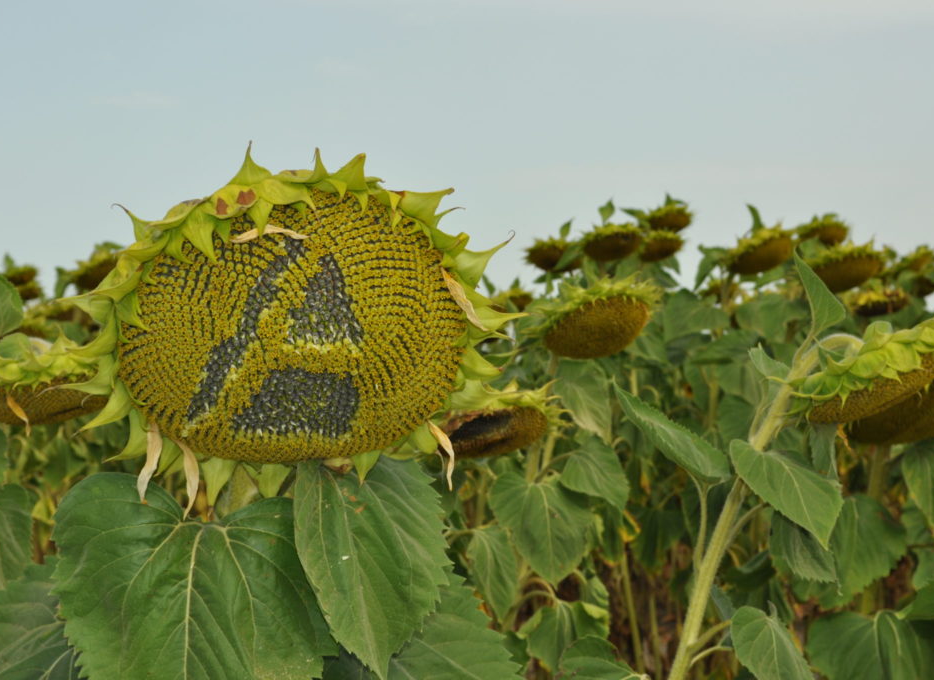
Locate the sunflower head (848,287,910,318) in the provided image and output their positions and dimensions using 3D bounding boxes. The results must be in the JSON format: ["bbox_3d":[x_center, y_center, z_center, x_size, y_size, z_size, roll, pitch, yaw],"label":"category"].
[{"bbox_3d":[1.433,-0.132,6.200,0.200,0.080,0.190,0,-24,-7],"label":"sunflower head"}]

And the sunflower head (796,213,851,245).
[{"bbox_3d":[1.441,-0.452,7.268,0.210,0.076,0.199,-15,-34,0],"label":"sunflower head"}]

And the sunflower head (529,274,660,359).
[{"bbox_3d":[0.238,-0.047,3.375,0.240,0.086,0.228,-18,-33,0],"label":"sunflower head"}]

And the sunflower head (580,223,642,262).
[{"bbox_3d":[0.555,-0.374,6.884,0.220,0.079,0.209,-8,-34,0],"label":"sunflower head"}]

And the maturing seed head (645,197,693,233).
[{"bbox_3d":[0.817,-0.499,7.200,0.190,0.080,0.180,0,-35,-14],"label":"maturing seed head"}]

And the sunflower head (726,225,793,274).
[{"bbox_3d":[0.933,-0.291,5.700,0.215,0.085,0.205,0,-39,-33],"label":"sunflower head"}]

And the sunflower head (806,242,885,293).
[{"bbox_3d":[1.102,-0.214,5.223,0.225,0.081,0.214,-17,-33,0],"label":"sunflower head"}]

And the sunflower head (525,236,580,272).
[{"bbox_3d":[0.361,-0.363,7.548,0.220,0.079,0.209,3,-34,0],"label":"sunflower head"}]

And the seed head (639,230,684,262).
[{"bbox_3d":[0.776,-0.371,7.100,0.175,0.075,0.165,0,-35,-20],"label":"seed head"}]

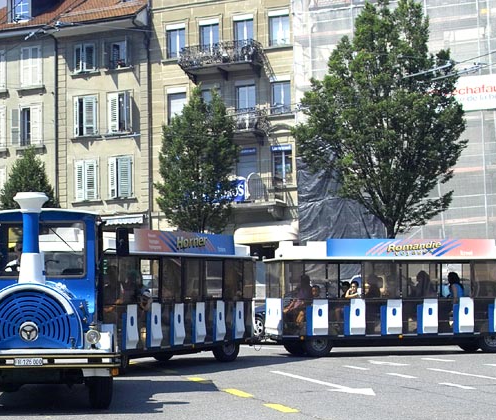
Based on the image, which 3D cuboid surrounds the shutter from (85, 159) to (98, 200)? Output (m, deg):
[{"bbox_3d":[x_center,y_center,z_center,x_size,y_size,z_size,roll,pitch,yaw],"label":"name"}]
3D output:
[{"bbox_3d":[-7.510,-1.390,55.135,0.650,1.900,0.050,-3,-6,13],"label":"shutter"}]

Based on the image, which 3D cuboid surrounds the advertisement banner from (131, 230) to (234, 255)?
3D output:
[{"bbox_3d":[-1.051,0.585,20.347,0.050,0.360,3.280,-2,-4,29],"label":"advertisement banner"}]

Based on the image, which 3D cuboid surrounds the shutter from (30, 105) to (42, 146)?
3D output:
[{"bbox_3d":[-9.961,-3.994,54.300,0.614,1.835,0.050,-4,-7,21],"label":"shutter"}]

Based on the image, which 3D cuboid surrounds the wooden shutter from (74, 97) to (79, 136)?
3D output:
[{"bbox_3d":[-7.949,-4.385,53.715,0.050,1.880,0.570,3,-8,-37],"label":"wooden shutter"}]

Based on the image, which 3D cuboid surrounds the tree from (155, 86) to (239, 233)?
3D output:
[{"bbox_3d":[-1.854,-0.322,44.065,3.200,8.917,3.200,-1,-6,0],"label":"tree"}]

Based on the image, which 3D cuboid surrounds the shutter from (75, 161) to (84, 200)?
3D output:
[{"bbox_3d":[-8.052,-1.417,55.345,0.650,1.907,0.050,-6,-7,38],"label":"shutter"}]

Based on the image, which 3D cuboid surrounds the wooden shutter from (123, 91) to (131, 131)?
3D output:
[{"bbox_3d":[-5.421,-4.535,52.252,0.050,1.830,0.600,-5,-7,30],"label":"wooden shutter"}]

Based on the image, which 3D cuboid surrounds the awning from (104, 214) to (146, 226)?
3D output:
[{"bbox_3d":[-5.914,0.495,54.055,2.373,0.500,0.600,-4,-6,23],"label":"awning"}]

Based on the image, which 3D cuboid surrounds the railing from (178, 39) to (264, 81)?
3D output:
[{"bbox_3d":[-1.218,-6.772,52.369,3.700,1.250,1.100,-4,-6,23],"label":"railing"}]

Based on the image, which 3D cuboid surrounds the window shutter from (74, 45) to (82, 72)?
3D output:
[{"bbox_3d":[-8.029,-7.134,54.452,0.600,1.250,0.050,-6,-7,41],"label":"window shutter"}]

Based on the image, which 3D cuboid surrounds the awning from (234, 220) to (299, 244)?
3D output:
[{"bbox_3d":[0.769,0.981,49.063,2.648,0.850,1.000,-4,-7,21],"label":"awning"}]

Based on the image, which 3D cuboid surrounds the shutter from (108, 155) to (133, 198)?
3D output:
[{"bbox_3d":[-5.747,-1.457,52.258,1.195,1.876,0.270,-4,-7,21],"label":"shutter"}]

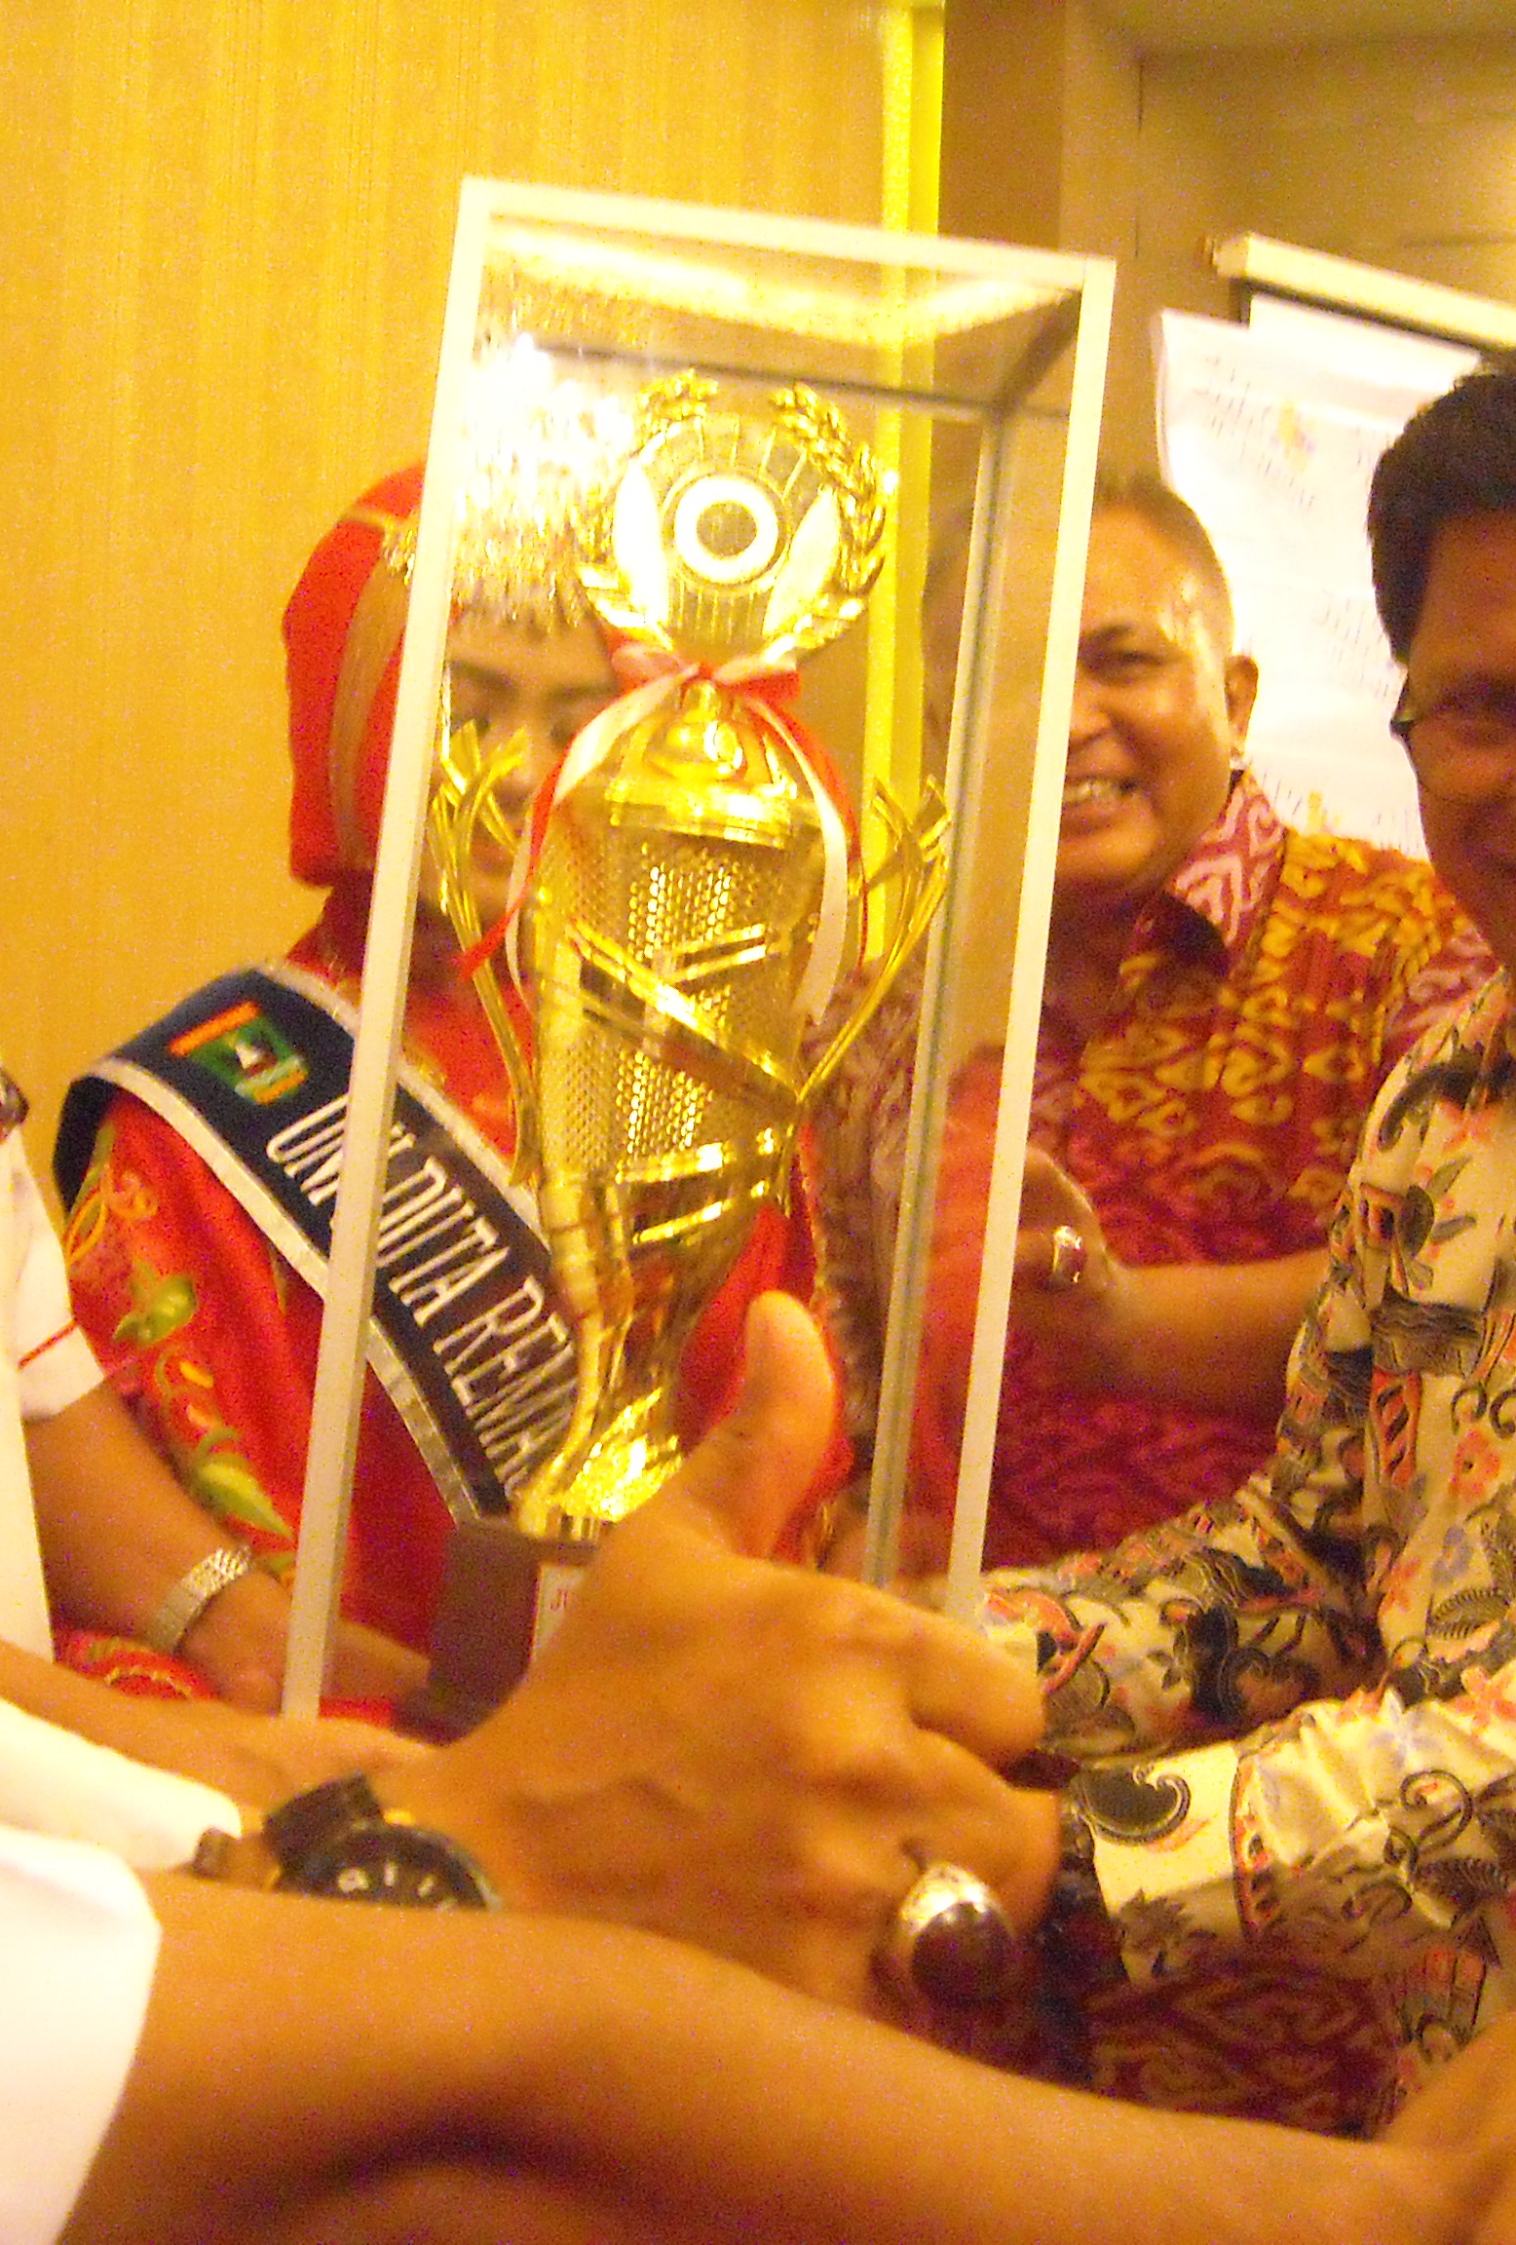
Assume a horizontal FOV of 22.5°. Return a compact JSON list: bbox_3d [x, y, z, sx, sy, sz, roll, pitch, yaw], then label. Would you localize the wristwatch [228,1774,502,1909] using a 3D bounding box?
[{"bbox_3d":[-0.067,0.165,0.760,0.047,0.068,0.058,-25,-9,3],"label":"wristwatch"}]

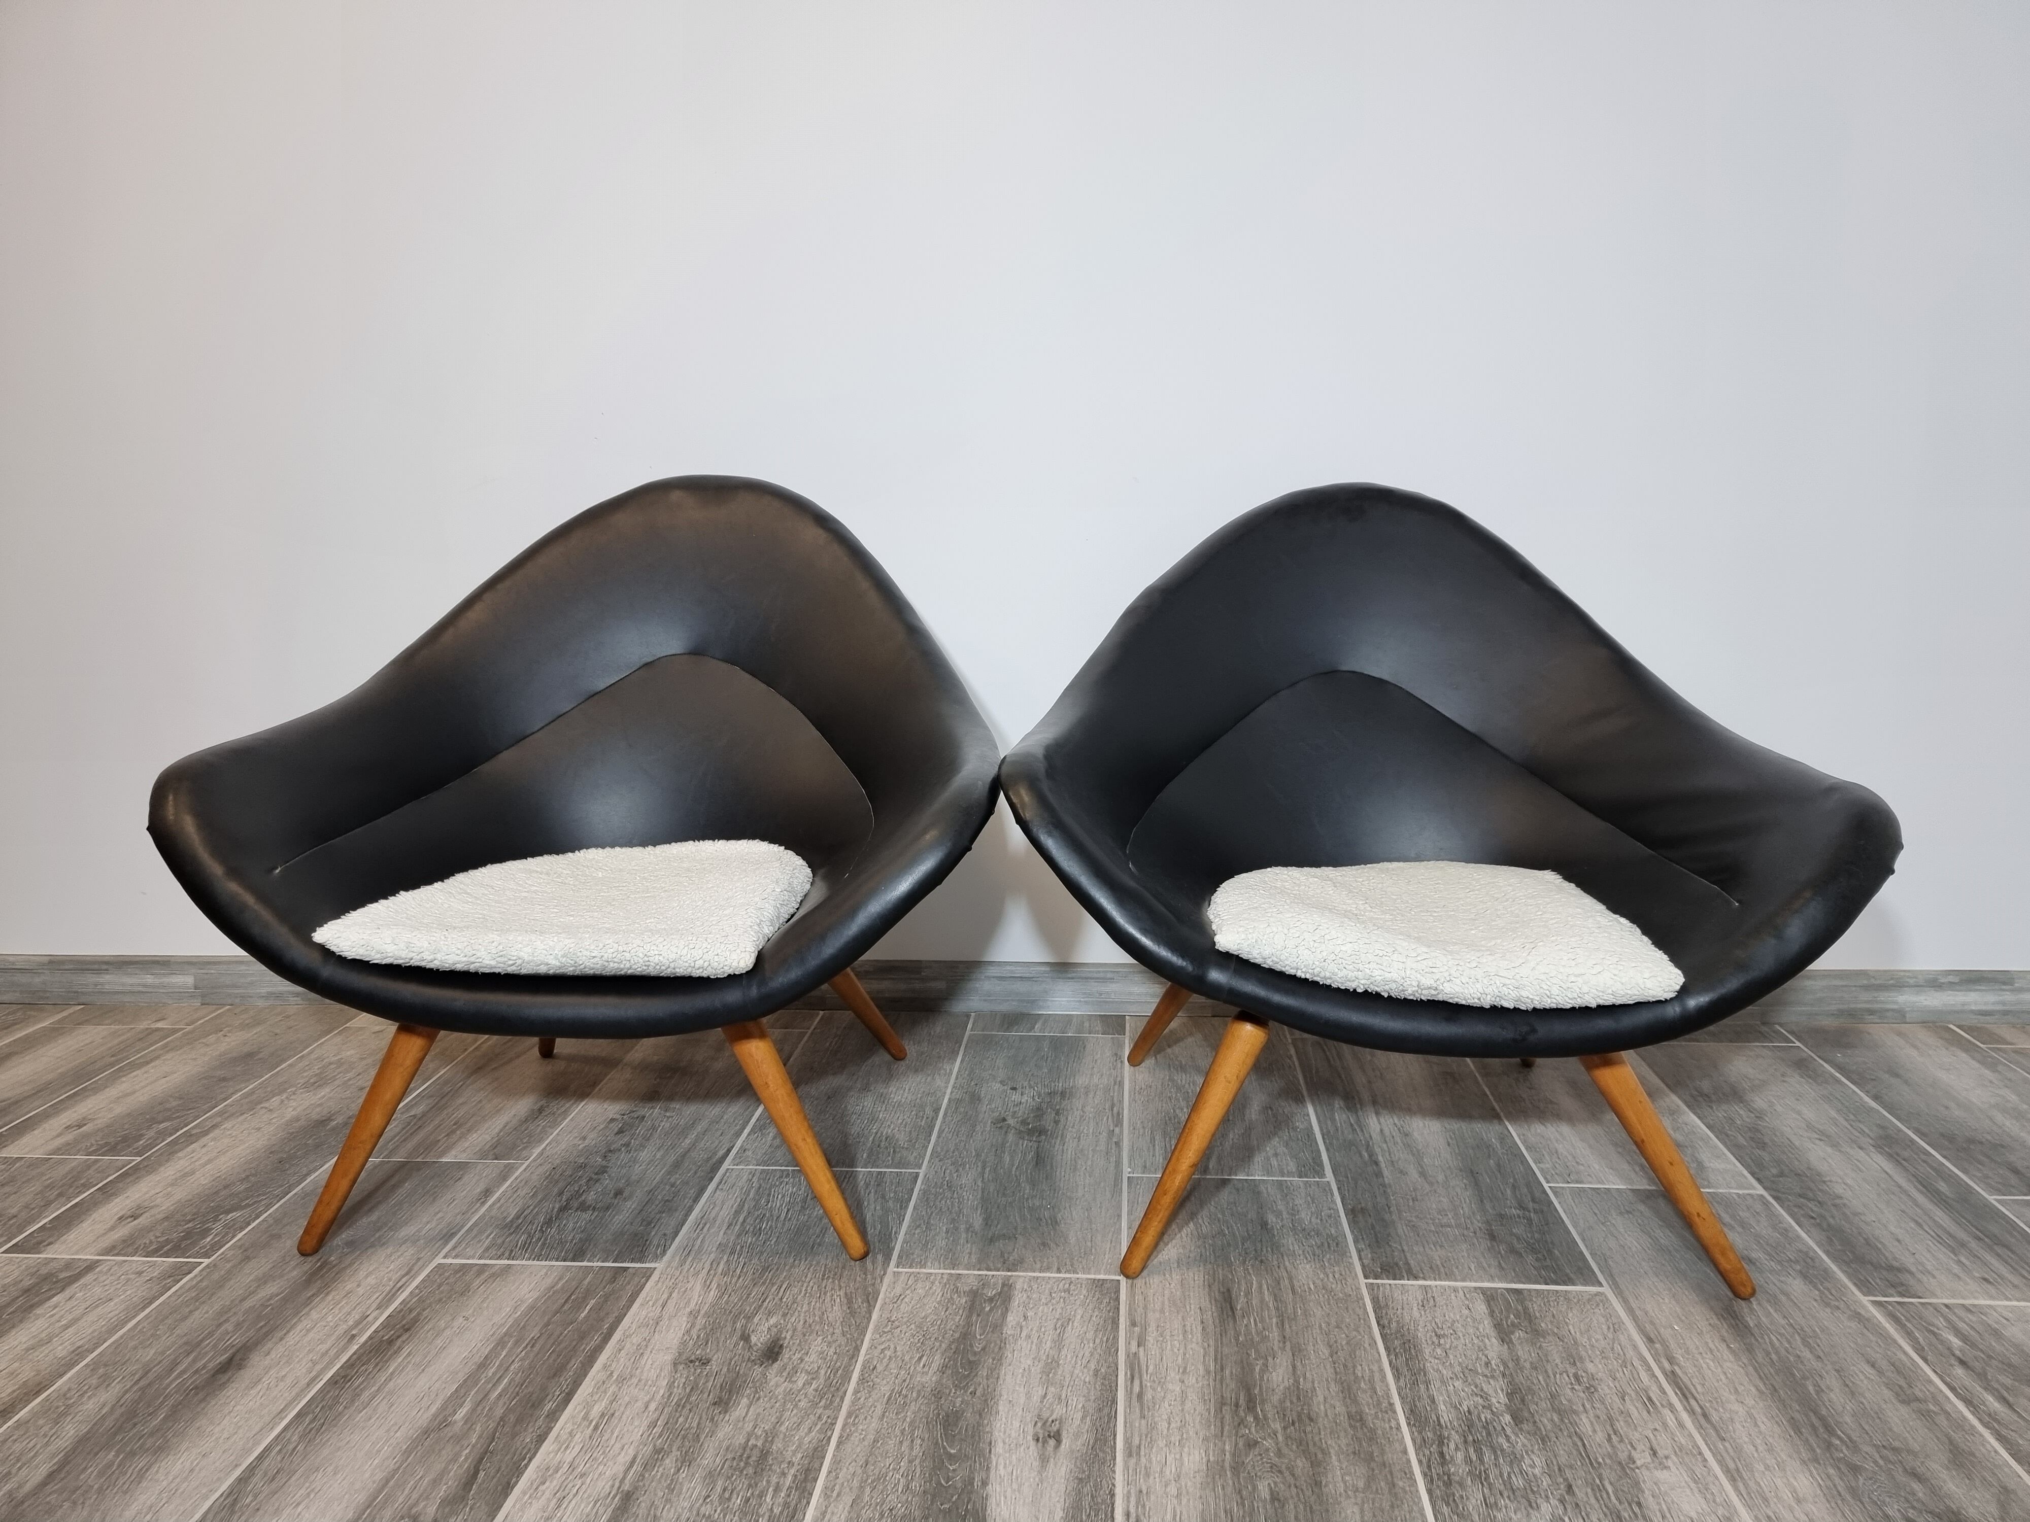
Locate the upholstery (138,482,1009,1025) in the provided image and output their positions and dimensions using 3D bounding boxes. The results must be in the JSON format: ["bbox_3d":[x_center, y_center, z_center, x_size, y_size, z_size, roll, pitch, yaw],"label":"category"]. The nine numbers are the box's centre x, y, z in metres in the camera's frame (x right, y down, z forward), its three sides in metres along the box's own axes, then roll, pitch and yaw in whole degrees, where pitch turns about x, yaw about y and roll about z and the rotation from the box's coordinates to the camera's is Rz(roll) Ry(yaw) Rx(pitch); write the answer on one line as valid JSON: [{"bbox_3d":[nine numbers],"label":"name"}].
[{"bbox_3d":[-0.392,-0.039,1.451,0.795,0.501,0.621,0,10,4],"label":"upholstery"}]

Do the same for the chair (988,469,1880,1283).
[{"bbox_3d":[0.377,0.067,1.402,0.787,0.689,0.627,0,10,7],"label":"chair"}]

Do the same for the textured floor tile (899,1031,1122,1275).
[{"bbox_3d":[0.014,0.407,1.521,0.207,0.010,0.574,0,10,5],"label":"textured floor tile"}]

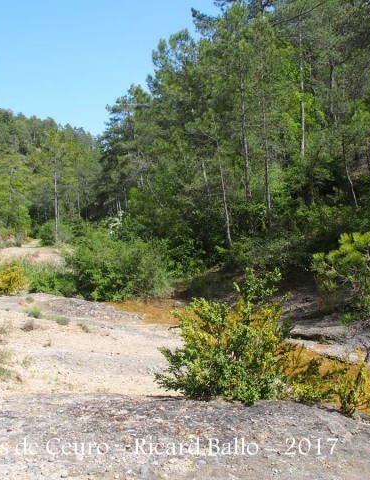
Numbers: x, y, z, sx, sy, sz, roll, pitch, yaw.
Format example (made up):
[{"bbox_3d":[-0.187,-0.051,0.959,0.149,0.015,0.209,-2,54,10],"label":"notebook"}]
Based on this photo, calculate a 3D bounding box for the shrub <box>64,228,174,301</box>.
[{"bbox_3d":[-1.800,0.660,14.000,2.900,1.900,2.500,0,2,0],"label":"shrub"}]

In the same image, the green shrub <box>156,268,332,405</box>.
[{"bbox_3d":[0.575,0.940,5.100,1.680,1.280,1.350,0,2,0],"label":"green shrub"}]

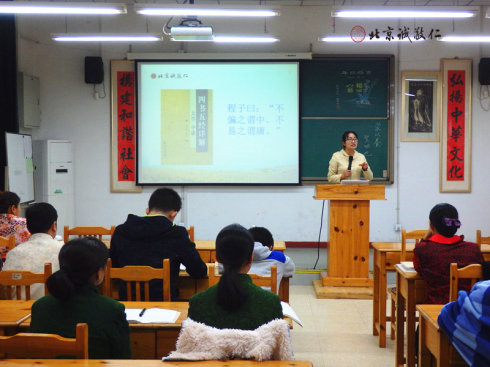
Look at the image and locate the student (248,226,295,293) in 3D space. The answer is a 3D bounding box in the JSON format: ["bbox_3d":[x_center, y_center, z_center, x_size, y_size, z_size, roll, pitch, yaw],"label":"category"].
[{"bbox_3d":[0.071,0.828,3.930,0.480,1.080,0.660,0,4,2],"label":"student"}]

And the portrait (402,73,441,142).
[{"bbox_3d":[2.347,-1.023,8.480,0.520,0.950,0.035,0,4,2],"label":"portrait"}]

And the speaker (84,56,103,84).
[{"bbox_3d":[-2.012,-1.511,8.500,0.230,0.370,0.220,0,4,2],"label":"speaker"}]

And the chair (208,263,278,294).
[{"bbox_3d":[-0.002,0.900,3.629,0.375,0.970,0.420,0,4,2],"label":"chair"}]

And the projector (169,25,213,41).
[{"bbox_3d":[-0.470,-1.357,5.750,0.370,0.120,0.300,0,4,2],"label":"projector"}]

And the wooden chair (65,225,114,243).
[{"bbox_3d":[-1.151,0.804,4.939,0.375,0.970,0.420,0,4,2],"label":"wooden chair"}]

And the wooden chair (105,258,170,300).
[{"bbox_3d":[-0.596,0.888,3.799,0.375,0.970,0.420,0,4,2],"label":"wooden chair"}]

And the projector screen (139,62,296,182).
[{"bbox_3d":[-0.344,-0.801,8.420,2.180,1.670,0.050,0,4,2],"label":"projector screen"}]

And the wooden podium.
[{"bbox_3d":[1.083,0.586,6.660,0.730,1.150,0.540,0,4,2],"label":"wooden podium"}]

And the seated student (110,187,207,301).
[{"bbox_3d":[-0.560,0.685,4.030,0.580,1.330,0.720,0,4,5],"label":"seated student"}]

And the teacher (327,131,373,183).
[{"bbox_3d":[1.190,0.187,7.250,0.500,1.570,0.380,0,4,-6],"label":"teacher"}]

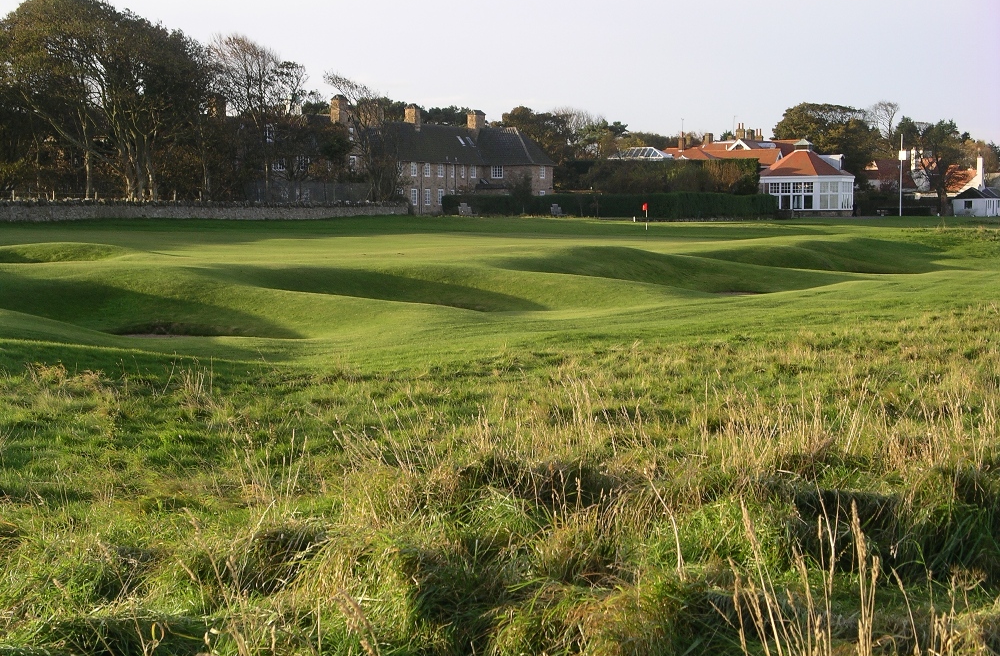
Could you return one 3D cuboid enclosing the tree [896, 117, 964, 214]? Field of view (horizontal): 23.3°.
[{"bbox_3d":[48.965,-18.455,275.415,7.420,10.920,7.420,0,3,0],"label":"tree"}]

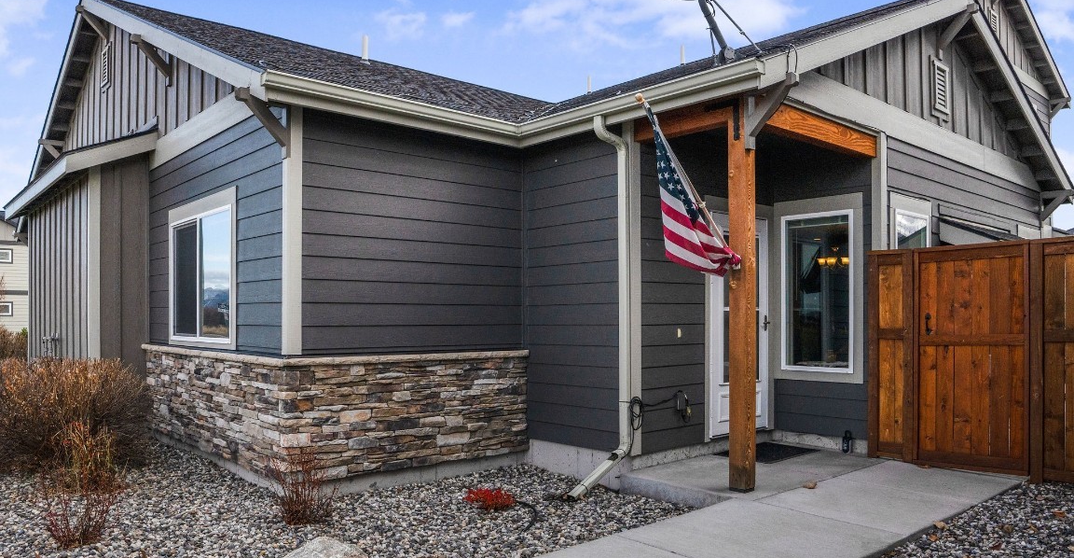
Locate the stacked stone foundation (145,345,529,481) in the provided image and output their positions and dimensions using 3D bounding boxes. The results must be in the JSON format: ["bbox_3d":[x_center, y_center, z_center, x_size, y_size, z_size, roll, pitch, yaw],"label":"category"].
[{"bbox_3d":[-2.238,1.115,7.342,2.360,0.880,3.920,2,-3,-41],"label":"stacked stone foundation"}]

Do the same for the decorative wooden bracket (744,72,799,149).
[{"bbox_3d":[1.626,-1.151,4.965,0.095,0.460,0.380,2,-3,-41],"label":"decorative wooden bracket"}]

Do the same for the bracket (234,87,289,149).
[{"bbox_3d":[-2.018,-1.135,5.286,0.380,0.460,0.100,2,-3,-41],"label":"bracket"}]

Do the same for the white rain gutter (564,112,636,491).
[{"bbox_3d":[0.491,0.171,5.560,0.660,2.930,0.130,2,-3,-41],"label":"white rain gutter"}]

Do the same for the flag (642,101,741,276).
[{"bbox_3d":[1.043,-0.536,4.704,0.920,1.070,0.220,2,-3,-41],"label":"flag"}]

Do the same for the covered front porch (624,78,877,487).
[{"bbox_3d":[1.913,0.118,6.097,2.150,2.820,1.080,2,-3,-41],"label":"covered front porch"}]

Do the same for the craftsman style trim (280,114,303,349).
[{"bbox_3d":[-1.842,-0.377,5.402,0.120,1.885,0.110,2,-3,-41],"label":"craftsman style trim"}]

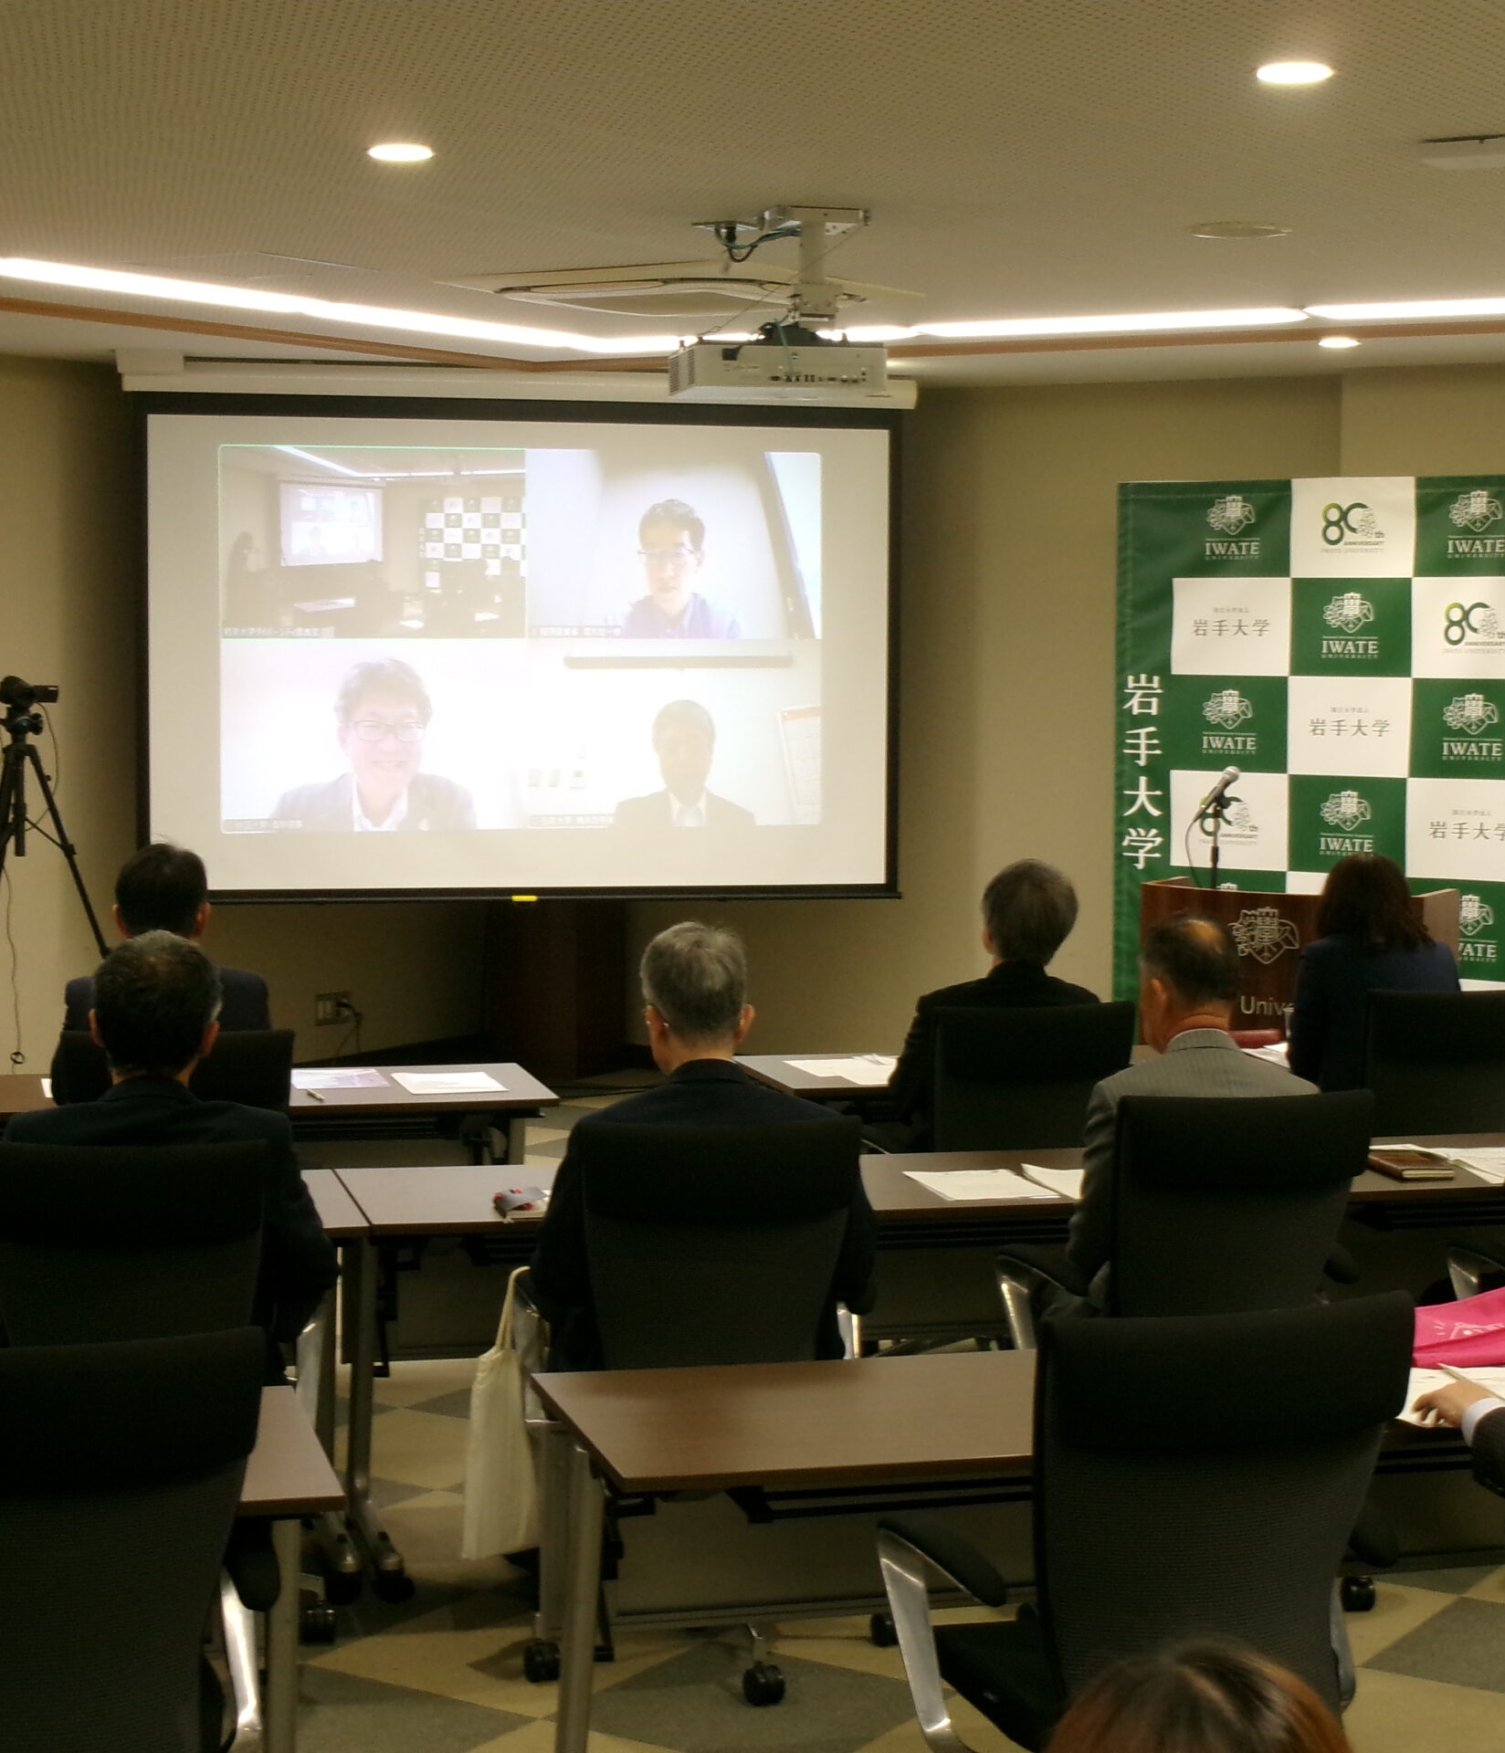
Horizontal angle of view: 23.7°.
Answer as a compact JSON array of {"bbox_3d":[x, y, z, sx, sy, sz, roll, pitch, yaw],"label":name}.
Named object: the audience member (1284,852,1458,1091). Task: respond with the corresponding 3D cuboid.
[{"bbox_3d":[1.385,0.571,8.366,0.480,1.260,0.750,-1,4,-16],"label":"audience member"}]

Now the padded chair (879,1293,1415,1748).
[{"bbox_3d":[0.502,0.997,4.772,0.660,0.980,0.660,-1,6,-17],"label":"padded chair"}]

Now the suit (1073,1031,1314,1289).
[{"bbox_3d":[0.781,0.563,6.449,0.520,0.660,0.500,-1,5,-15],"label":"suit"}]

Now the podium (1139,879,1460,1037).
[{"bbox_3d":[1.587,0.530,10.340,0.880,1.040,0.520,2,4,23],"label":"podium"}]

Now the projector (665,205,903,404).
[{"bbox_3d":[0.101,-1.259,7.910,0.460,0.410,0.380,0,4,-13],"label":"projector"}]

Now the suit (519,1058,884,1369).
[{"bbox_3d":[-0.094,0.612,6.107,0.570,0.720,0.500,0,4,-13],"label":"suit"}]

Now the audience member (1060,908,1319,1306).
[{"bbox_3d":[0.740,0.686,6.581,0.540,1.270,0.750,-1,5,-15],"label":"audience member"}]

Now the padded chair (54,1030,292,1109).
[{"bbox_3d":[-1.191,0.758,7.315,0.620,0.970,0.650,0,4,-13],"label":"padded chair"}]

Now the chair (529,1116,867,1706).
[{"bbox_3d":[-0.087,0.861,6.196,0.660,0.980,0.660,0,5,-7],"label":"chair"}]

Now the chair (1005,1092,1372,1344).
[{"bbox_3d":[0.783,0.840,6.495,0.660,0.980,0.660,-1,6,-16],"label":"chair"}]

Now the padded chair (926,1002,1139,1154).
[{"bbox_3d":[0.499,0.734,7.930,0.620,0.970,0.650,-1,4,-15],"label":"padded chair"}]

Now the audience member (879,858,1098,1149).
[{"bbox_3d":[0.524,0.574,8.037,0.540,1.280,0.750,-1,4,-14],"label":"audience member"}]

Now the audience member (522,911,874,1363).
[{"bbox_3d":[-0.126,0.693,6.255,0.570,1.300,0.750,0,4,-13],"label":"audience member"}]

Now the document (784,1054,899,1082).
[{"bbox_3d":[0.261,0.460,8.579,0.300,0.010,0.400,0,4,-13],"label":"document"}]

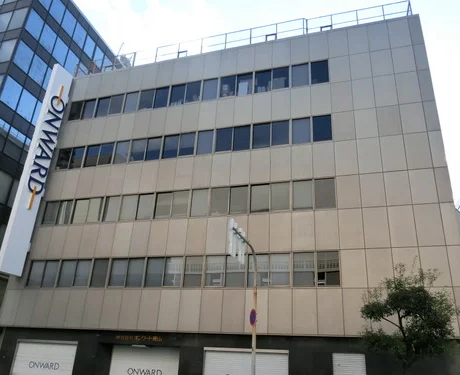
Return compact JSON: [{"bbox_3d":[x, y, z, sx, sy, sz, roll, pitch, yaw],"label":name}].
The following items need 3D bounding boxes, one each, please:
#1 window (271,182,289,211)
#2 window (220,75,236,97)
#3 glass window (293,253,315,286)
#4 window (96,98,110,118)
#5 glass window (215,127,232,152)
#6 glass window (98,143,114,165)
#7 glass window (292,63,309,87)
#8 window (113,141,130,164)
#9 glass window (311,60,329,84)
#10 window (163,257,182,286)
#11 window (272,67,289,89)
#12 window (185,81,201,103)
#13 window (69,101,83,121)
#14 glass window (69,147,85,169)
[{"bbox_3d":[2.315,0.425,19.492,0.879,1.407,0.100,-5,-25,18],"label":"window"},{"bbox_3d":[-0.086,-5.873,24.121,0.950,1.470,0.100,-5,-25,18],"label":"window"},{"bbox_3d":[3.120,3.477,17.765,0.879,1.442,0.100,-5,-25,18],"label":"glass window"},{"bbox_3d":[-7.843,-4.997,25.944,0.903,1.436,0.100,-5,-26,18],"label":"window"},{"bbox_3d":[-0.315,-2.539,22.062,0.892,1.421,0.100,-5,-26,18],"label":"glass window"},{"bbox_3d":[-7.589,-2.054,25.841,1.012,1.573,0.100,-5,-24,17],"label":"glass window"},{"bbox_3d":[3.734,-5.978,22.255,0.888,1.426,0.100,-5,-26,18],"label":"glass window"},{"bbox_3d":[-6.564,-2.138,25.517,1.012,1.573,0.100,-5,-24,17],"label":"window"},{"bbox_3d":[4.708,-6.065,21.946,0.894,1.432,0.100,-5,-26,18],"label":"glass window"},{"bbox_3d":[-2.647,3.981,19.806,1.003,1.445,0.090,-5,-25,18],"label":"window"},{"bbox_3d":[2.743,-5.917,22.582,0.898,1.416,0.100,-5,-26,18],"label":"window"},{"bbox_3d":[-2.098,-5.469,24.242,0.927,1.442,0.100,-5,-25,18],"label":"window"},{"bbox_3d":[-9.706,-4.729,26.233,0.879,1.417,0.100,-5,-25,18],"label":"window"},{"bbox_3d":[-9.378,-1.833,25.592,0.950,1.470,0.100,-5,-25,18],"label":"glass window"}]

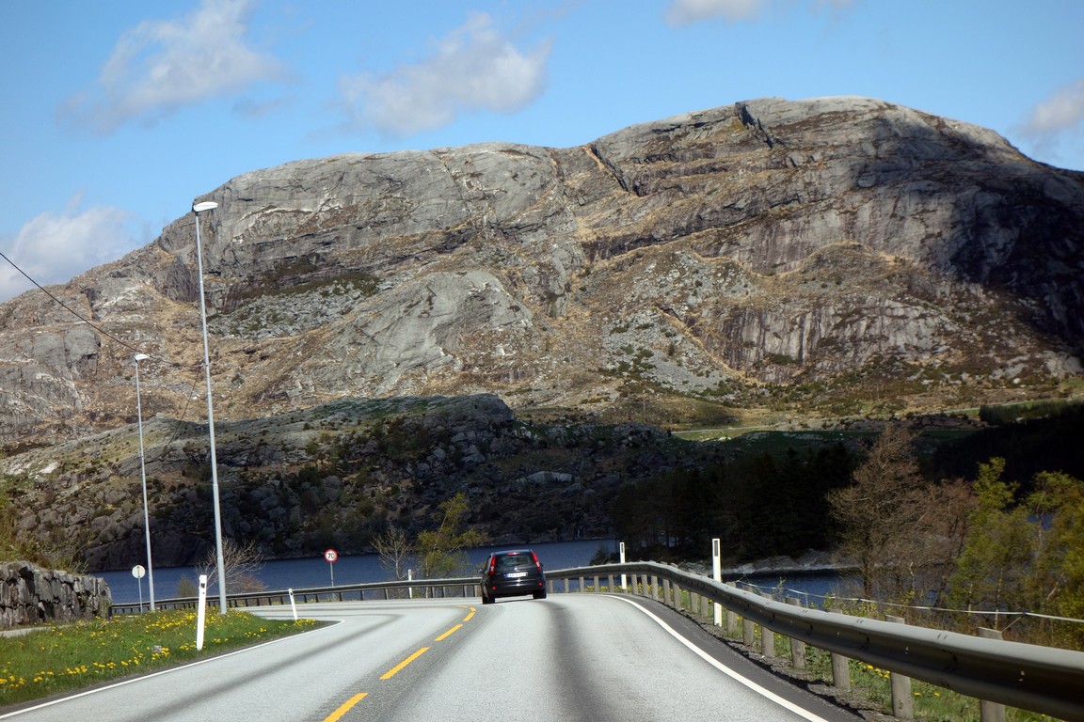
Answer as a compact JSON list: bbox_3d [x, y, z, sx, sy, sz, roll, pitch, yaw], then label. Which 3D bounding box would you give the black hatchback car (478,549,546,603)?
[{"bbox_3d":[-0.850,6.165,82.393,1.690,1.470,3.980,-4,-3,-4],"label":"black hatchback car"}]

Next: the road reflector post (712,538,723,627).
[{"bbox_3d":[2.514,3.176,41.000,0.104,1.250,0.060,-2,-3,2],"label":"road reflector post"}]

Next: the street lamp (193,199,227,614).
[{"bbox_3d":[-7.983,1.150,70.600,0.630,10.120,0.300,-4,-3,-5],"label":"street lamp"}]

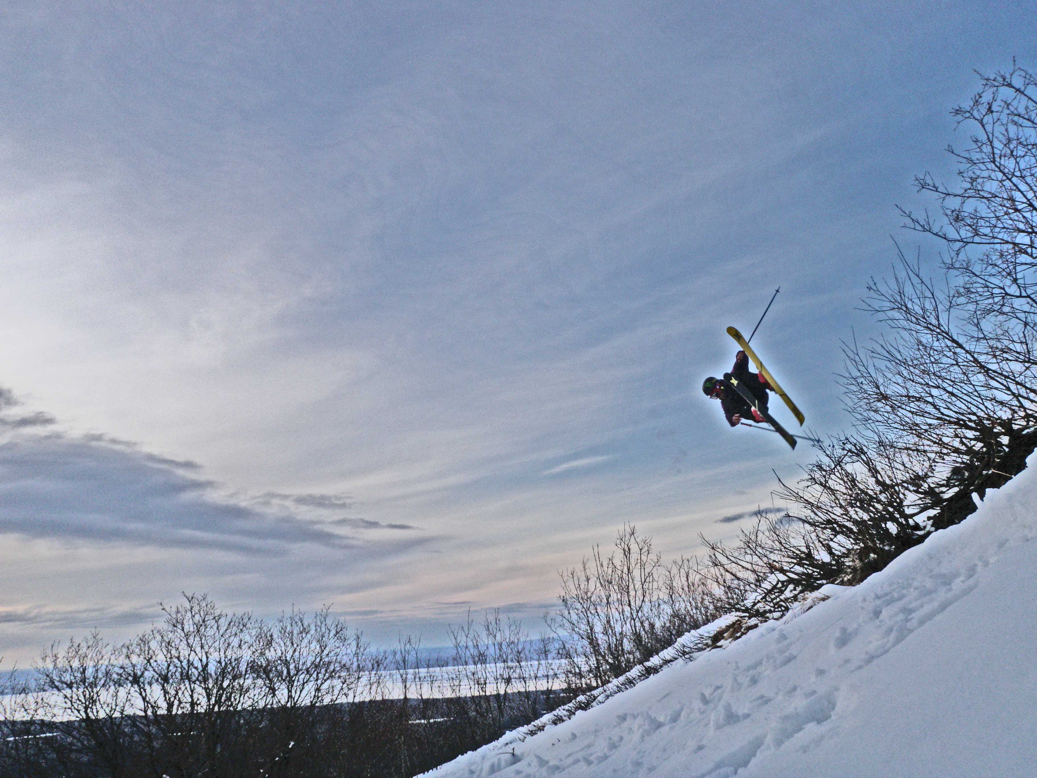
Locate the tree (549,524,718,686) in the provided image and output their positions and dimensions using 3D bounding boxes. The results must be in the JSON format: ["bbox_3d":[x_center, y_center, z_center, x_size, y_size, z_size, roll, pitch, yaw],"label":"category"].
[{"bbox_3d":[2.318,4.387,16.782,3.250,3.200,2.800,-5,-17,7],"label":"tree"}]

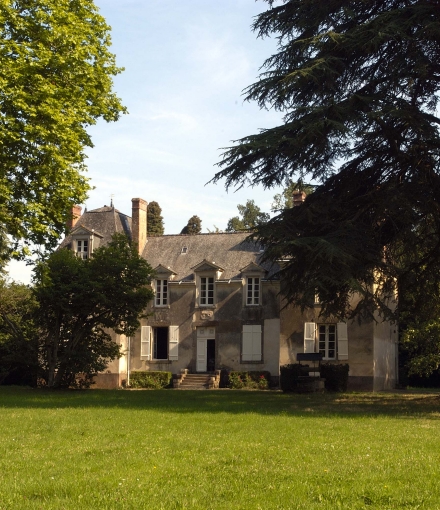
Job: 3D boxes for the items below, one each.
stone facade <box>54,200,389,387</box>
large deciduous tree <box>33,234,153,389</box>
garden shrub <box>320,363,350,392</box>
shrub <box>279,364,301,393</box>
[{"bbox_3d":[0.067,2.553,74.403,22.395,12.796,8.928,-2,-6,19],"label":"stone facade"},{"bbox_3d":[-8.016,3.631,70.183,7.300,9.700,6.800,0,-6,0],"label":"large deciduous tree"},{"bbox_3d":[6.774,7.271,65.405,1.600,1.700,1.500,-2,-6,19],"label":"garden shrub"},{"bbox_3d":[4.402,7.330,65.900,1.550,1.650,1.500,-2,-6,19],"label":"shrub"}]

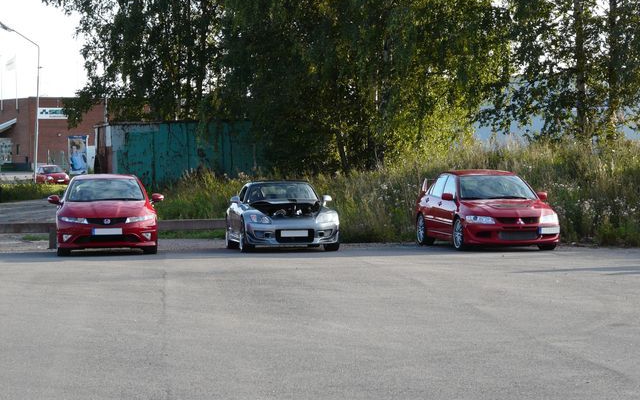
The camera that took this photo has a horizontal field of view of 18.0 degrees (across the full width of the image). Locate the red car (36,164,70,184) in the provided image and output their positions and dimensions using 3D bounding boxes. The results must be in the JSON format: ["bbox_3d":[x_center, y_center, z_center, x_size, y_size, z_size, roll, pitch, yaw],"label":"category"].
[{"bbox_3d":[-17.600,-1.565,132.000,1.700,1.440,4.100,-1,1,-25],"label":"red car"}]

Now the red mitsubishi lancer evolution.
[{"bbox_3d":[3.016,0.161,36.800,1.780,1.450,4.490,0,1,-12],"label":"red mitsubishi lancer evolution"}]

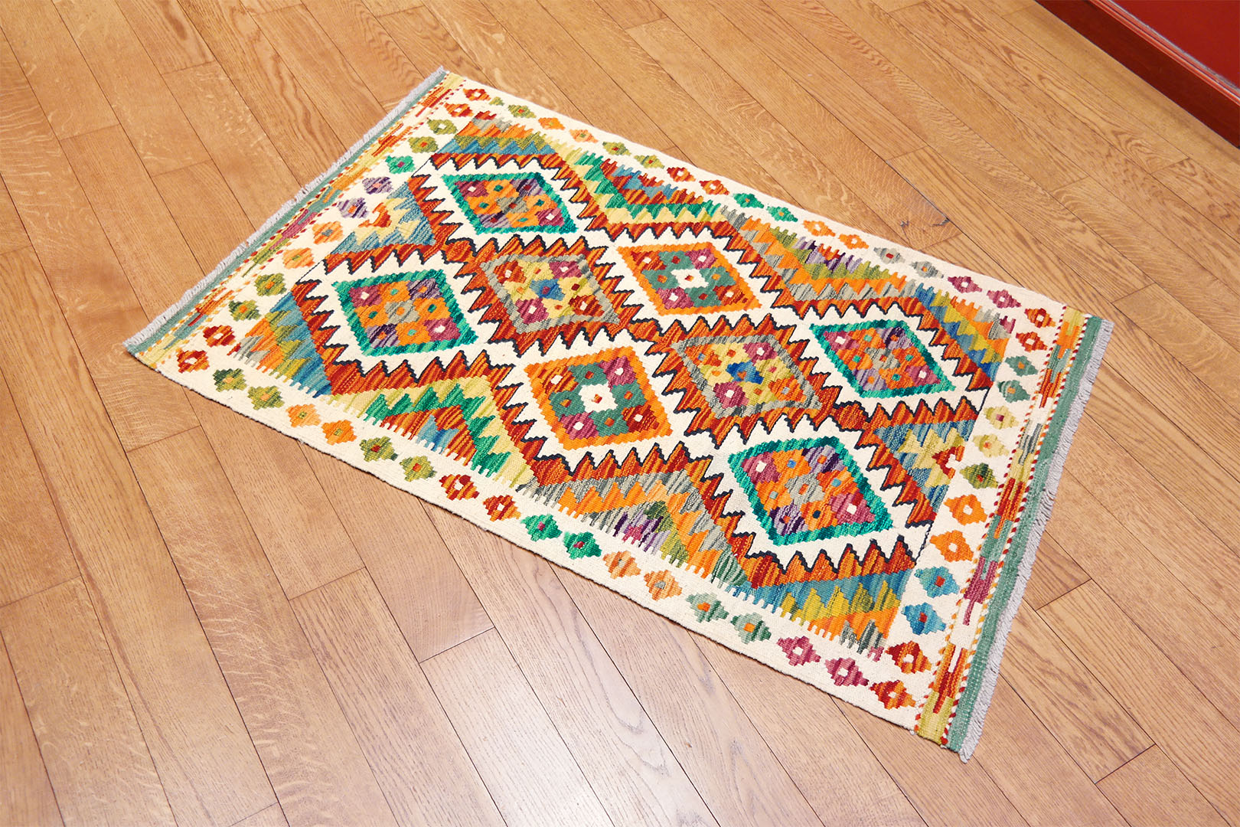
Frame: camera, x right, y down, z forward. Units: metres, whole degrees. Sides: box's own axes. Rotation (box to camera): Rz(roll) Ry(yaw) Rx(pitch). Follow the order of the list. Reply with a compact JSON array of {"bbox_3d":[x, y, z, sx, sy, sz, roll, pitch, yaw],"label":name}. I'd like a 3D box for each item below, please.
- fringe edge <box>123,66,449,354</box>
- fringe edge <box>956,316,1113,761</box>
[{"bbox_3d":[-0.519,-0.372,1.710,0.025,0.011,0.799,26,56,14],"label":"fringe edge"},{"bbox_3d":[0.595,0.125,1.439,0.022,0.011,0.801,25,56,13],"label":"fringe edge"}]

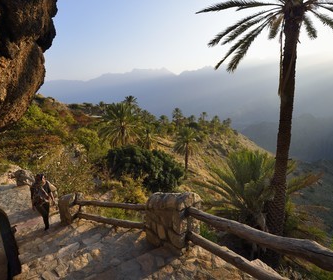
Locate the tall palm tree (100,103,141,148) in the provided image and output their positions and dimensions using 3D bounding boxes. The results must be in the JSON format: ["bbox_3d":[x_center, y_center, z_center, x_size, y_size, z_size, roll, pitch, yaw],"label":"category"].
[{"bbox_3d":[-6.203,-1.658,28.000,5.447,6.567,5.447,0,11,0],"label":"tall palm tree"}]

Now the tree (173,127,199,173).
[{"bbox_3d":[2.840,1.575,30.000,3.971,7.044,3.971,0,11,0],"label":"tree"}]

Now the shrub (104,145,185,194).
[{"bbox_3d":[-1.504,2.141,15.500,5.660,3.702,5.094,0,11,0],"label":"shrub"}]

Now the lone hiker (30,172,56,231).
[{"bbox_3d":[-3.404,1.743,5.838,0.620,1.680,0.450,-7,13,-33],"label":"lone hiker"}]

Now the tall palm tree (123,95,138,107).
[{"bbox_3d":[-10.945,-10.311,64.000,4.202,6.913,4.202,0,11,0],"label":"tall palm tree"}]

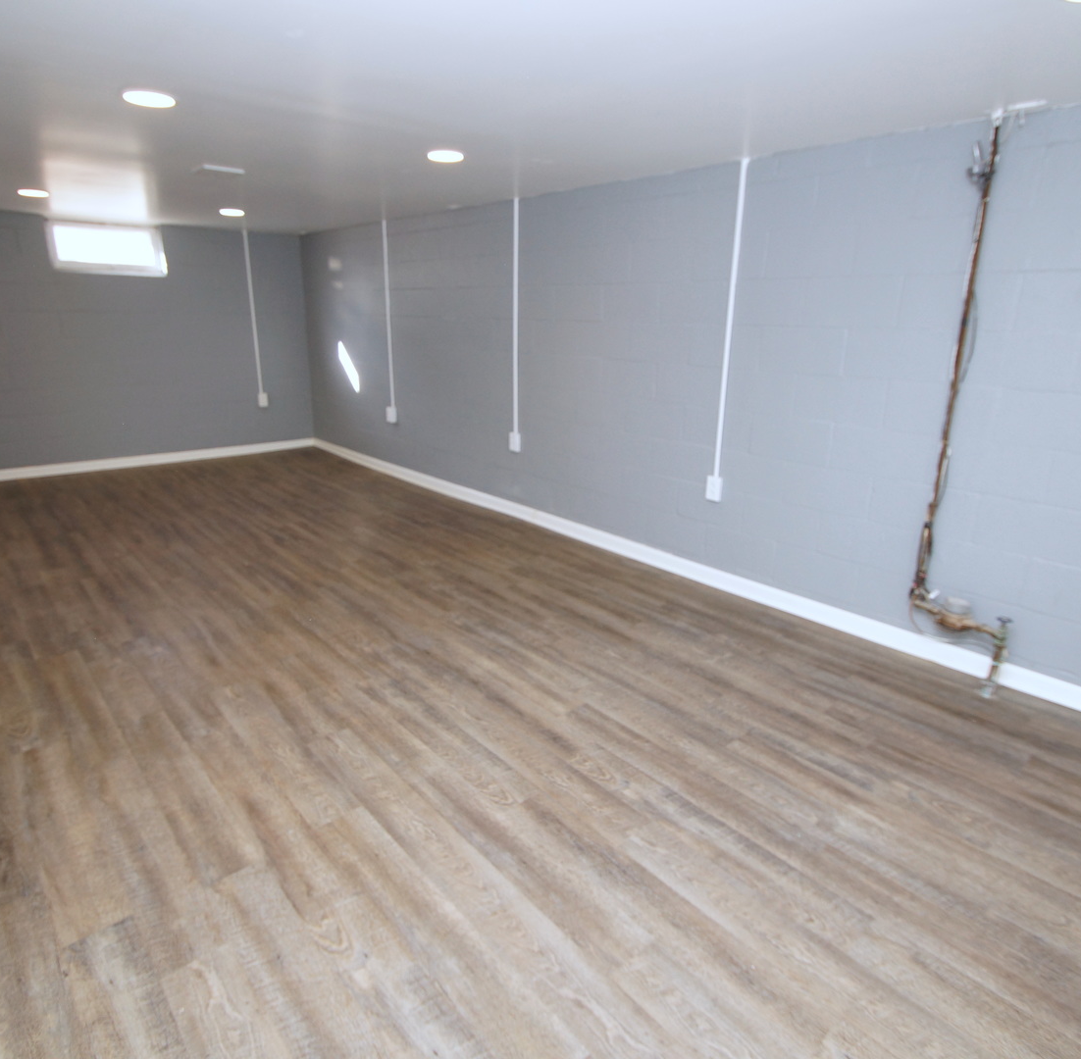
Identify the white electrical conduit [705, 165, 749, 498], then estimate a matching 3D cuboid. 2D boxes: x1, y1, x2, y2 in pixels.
[{"bbox_3d":[0.915,-0.924,3.261,0.045,1.629,0.082,-15,23,-40],"label":"white electrical conduit"}]

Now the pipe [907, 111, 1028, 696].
[{"bbox_3d":[1.688,-0.390,2.455,0.160,2.070,0.400,-15,24,-40],"label":"pipe"}]

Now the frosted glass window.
[{"bbox_3d":[-3.595,-2.335,5.519,0.790,0.370,0.100,-12,22,-35],"label":"frosted glass window"}]

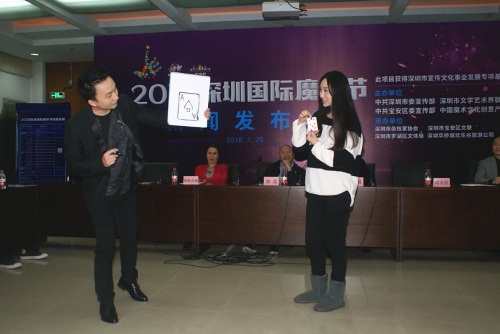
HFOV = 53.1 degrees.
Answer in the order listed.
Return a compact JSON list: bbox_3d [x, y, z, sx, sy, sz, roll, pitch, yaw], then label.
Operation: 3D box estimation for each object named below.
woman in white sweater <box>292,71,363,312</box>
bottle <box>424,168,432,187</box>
[{"bbox_3d":[0.553,0.151,3.550,0.430,1.665,0.520,-1,1,-44],"label":"woman in white sweater"},{"bbox_3d":[1.861,0.113,5.220,0.062,0.192,0.062,0,1,0],"label":"bottle"}]

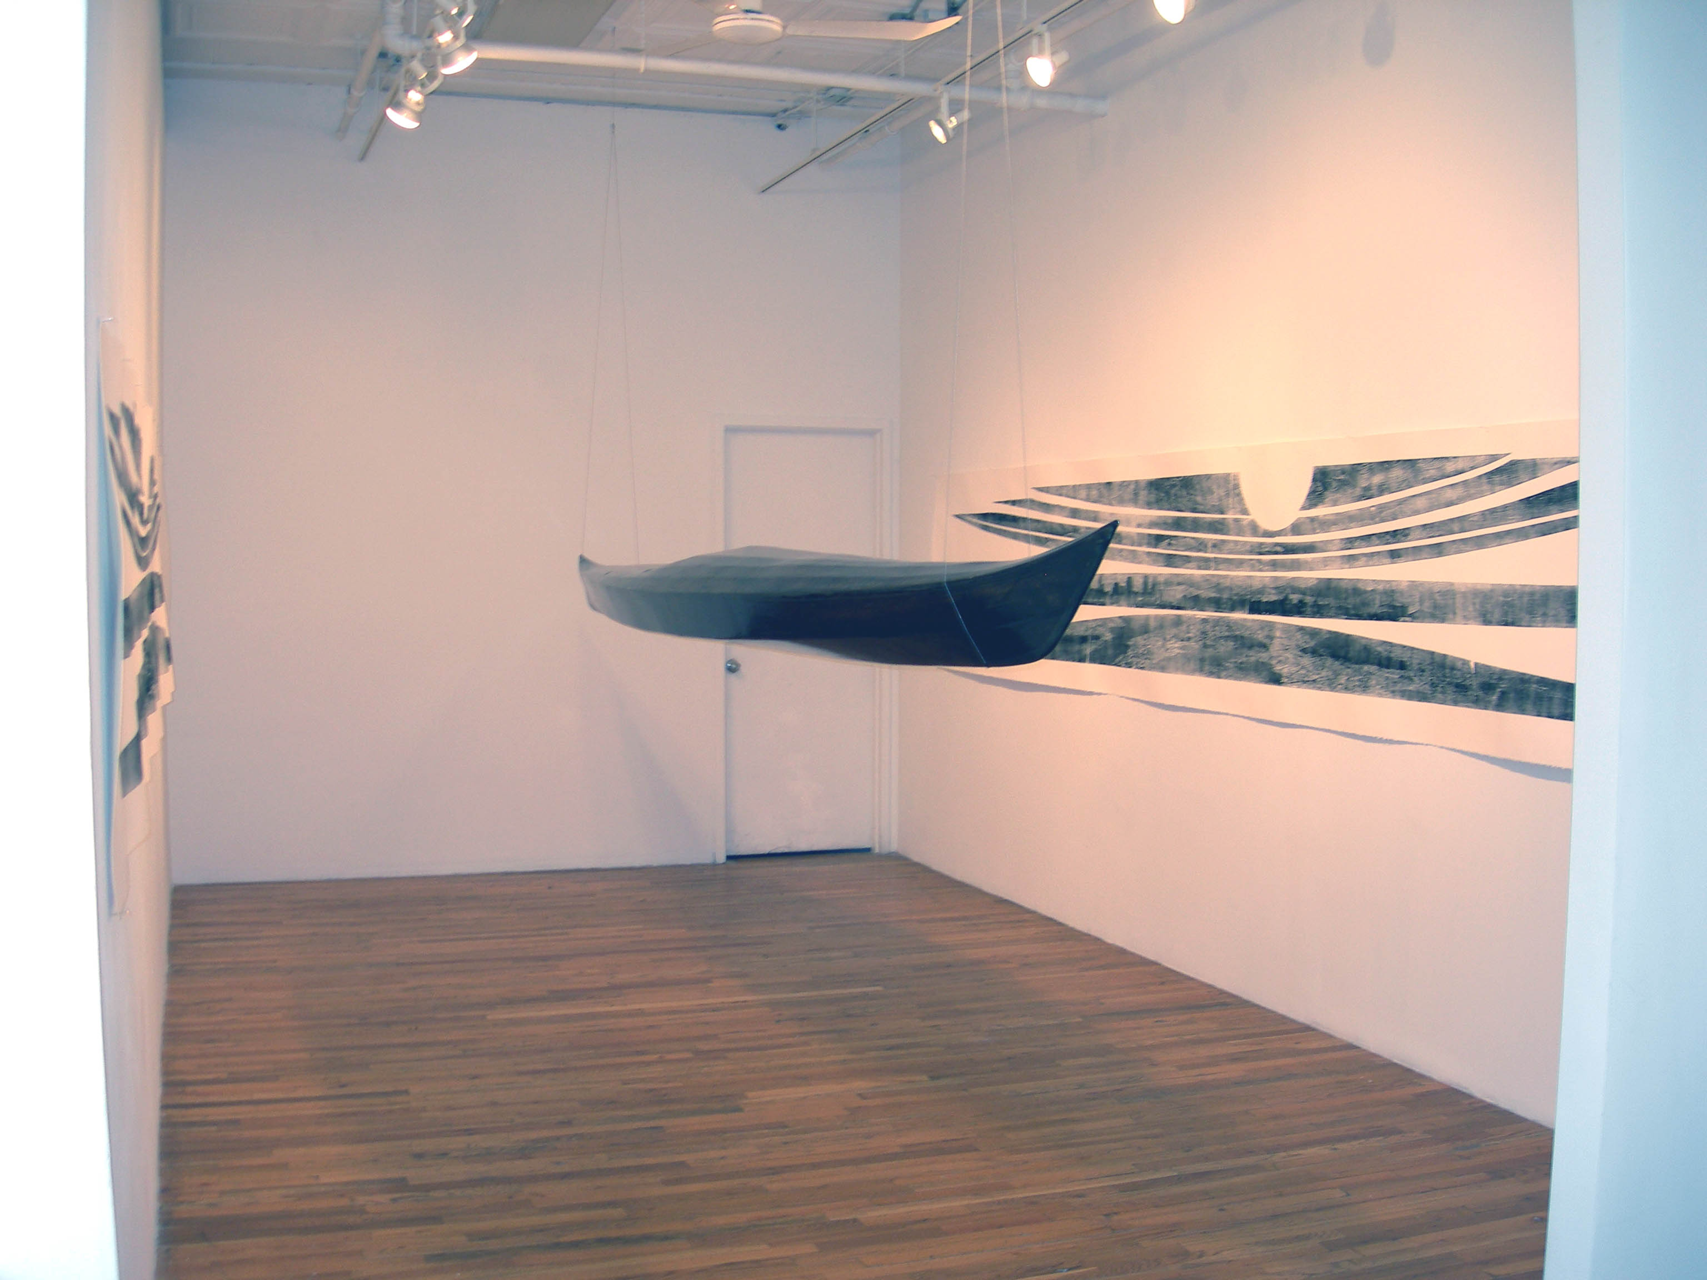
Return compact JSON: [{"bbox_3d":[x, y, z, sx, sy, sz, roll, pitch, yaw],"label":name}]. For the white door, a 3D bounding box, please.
[{"bbox_3d":[-0.246,0.010,8.986,0.771,2.032,0.050,-1,3,-20],"label":"white door"}]

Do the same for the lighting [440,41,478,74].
[{"bbox_3d":[-1.169,-1.726,5.550,0.120,0.100,0.120,-38,21,-25],"label":"lighting"}]

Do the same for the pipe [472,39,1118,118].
[{"bbox_3d":[-0.155,-1.946,6.507,2.328,0.065,0.065,-1,3,-20],"label":"pipe"}]

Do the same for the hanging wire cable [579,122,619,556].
[{"bbox_3d":[-0.974,-1.157,7.200,0.140,1.661,0.060,-1,3,-20],"label":"hanging wire cable"}]

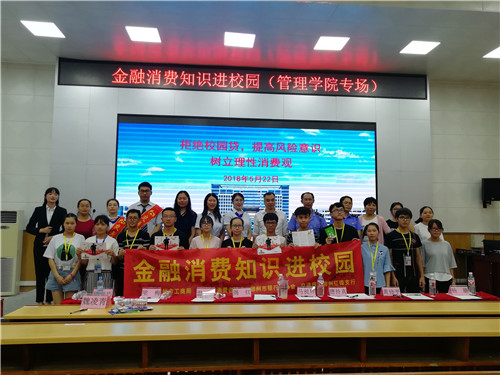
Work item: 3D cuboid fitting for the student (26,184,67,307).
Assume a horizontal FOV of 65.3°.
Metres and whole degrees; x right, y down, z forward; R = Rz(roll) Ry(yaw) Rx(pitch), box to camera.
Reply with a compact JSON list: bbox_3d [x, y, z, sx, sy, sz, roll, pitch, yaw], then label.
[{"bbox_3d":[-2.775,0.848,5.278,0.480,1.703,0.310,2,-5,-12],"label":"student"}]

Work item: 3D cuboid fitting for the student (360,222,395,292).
[{"bbox_3d":[1.450,1.165,4.479,0.430,1.511,0.260,0,-3,6],"label":"student"}]

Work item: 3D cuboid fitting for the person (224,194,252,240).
[{"bbox_3d":[-0.172,0.895,5.303,0.430,1.620,0.290,1,-6,-3],"label":"person"}]

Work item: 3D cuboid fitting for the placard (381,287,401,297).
[{"bbox_3d":[1.465,1.082,4.075,0.192,0.096,0.080,1,-5,-5],"label":"placard"}]

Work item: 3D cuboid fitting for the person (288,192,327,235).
[{"bbox_3d":[0.801,0.910,5.387,0.520,1.660,0.300,1,-6,-2],"label":"person"}]

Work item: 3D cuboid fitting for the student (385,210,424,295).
[{"bbox_3d":[1.895,1.103,4.762,0.470,1.705,0.290,1,-5,-3],"label":"student"}]

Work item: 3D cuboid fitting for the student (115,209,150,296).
[{"bbox_3d":[-1.358,1.072,4.484,0.440,1.648,0.340,1,-5,-7],"label":"student"}]

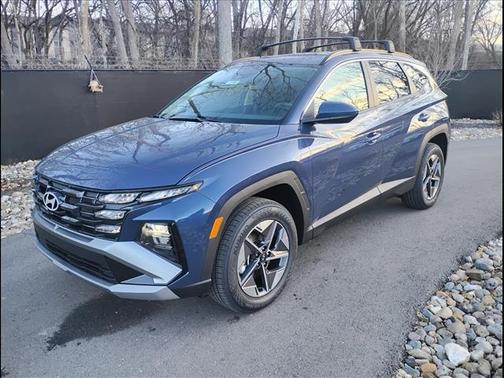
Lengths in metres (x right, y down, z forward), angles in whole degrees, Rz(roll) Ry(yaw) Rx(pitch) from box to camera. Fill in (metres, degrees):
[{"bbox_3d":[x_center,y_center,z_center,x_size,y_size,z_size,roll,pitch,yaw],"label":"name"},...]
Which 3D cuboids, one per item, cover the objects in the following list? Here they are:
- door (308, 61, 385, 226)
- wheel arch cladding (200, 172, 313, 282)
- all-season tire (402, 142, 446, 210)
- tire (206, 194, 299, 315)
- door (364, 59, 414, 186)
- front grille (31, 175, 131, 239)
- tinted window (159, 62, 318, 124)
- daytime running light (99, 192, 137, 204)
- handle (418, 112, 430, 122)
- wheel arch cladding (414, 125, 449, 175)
[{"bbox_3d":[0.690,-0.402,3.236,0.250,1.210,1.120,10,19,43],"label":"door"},{"bbox_3d":[0.054,0.193,2.561,0.120,0.570,0.920,10,19,43],"label":"wheel arch cladding"},{"bbox_3d":[1.905,-0.149,4.561,0.240,0.735,0.735,10,19,43],"label":"all-season tire"},{"bbox_3d":[0.003,0.416,2.648,0.240,0.735,0.735,10,19,43],"label":"tire"},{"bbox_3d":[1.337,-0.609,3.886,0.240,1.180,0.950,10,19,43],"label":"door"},{"bbox_3d":[-1.146,0.077,2.551,1.250,0.320,0.200,10,19,43],"label":"front grille"},{"bbox_3d":[-0.111,-0.812,3.485,1.410,0.150,0.830,10,52,43],"label":"tinted window"},{"bbox_3d":[-0.698,0.043,2.127,0.215,0.056,0.065,5,17,21],"label":"daytime running light"},{"bbox_3d":[1.759,-0.730,4.165,0.060,0.070,0.250,10,19,43],"label":"handle"},{"bbox_3d":[1.925,-0.438,4.433,0.120,0.500,0.900,10,19,43],"label":"wheel arch cladding"}]

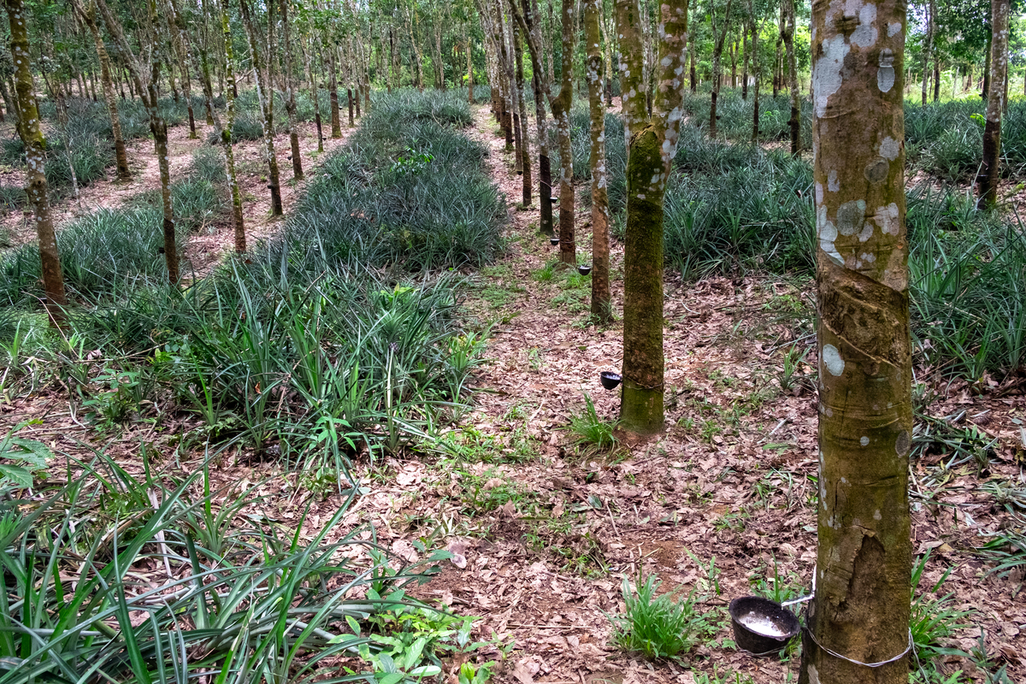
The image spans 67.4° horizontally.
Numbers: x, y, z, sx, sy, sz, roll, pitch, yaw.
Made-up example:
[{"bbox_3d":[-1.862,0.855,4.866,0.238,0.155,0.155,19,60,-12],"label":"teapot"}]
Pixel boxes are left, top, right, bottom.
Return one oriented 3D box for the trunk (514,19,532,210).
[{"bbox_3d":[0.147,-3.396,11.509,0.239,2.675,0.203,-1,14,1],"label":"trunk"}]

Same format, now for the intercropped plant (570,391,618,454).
[{"bbox_3d":[0.379,0.383,3.650,0.235,0.265,0.212,1,14,6],"label":"intercropped plant"}]

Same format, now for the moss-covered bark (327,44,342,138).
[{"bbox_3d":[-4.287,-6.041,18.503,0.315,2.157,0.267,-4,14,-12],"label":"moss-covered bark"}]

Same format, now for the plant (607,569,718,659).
[{"bbox_3d":[0.395,0.730,2.050,0.296,0.179,0.267,2,14,12],"label":"plant"}]

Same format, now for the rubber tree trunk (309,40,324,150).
[{"bbox_3d":[-5.221,-6.508,20.403,0.200,2.881,0.180,-1,16,0],"label":"rubber tree trunk"}]

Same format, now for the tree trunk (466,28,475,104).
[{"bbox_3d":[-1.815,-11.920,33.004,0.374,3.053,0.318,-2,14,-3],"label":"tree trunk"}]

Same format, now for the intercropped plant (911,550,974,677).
[{"bbox_3d":[1.076,0.690,1.950,0.198,0.328,0.198,7,16,31],"label":"intercropped plant"}]

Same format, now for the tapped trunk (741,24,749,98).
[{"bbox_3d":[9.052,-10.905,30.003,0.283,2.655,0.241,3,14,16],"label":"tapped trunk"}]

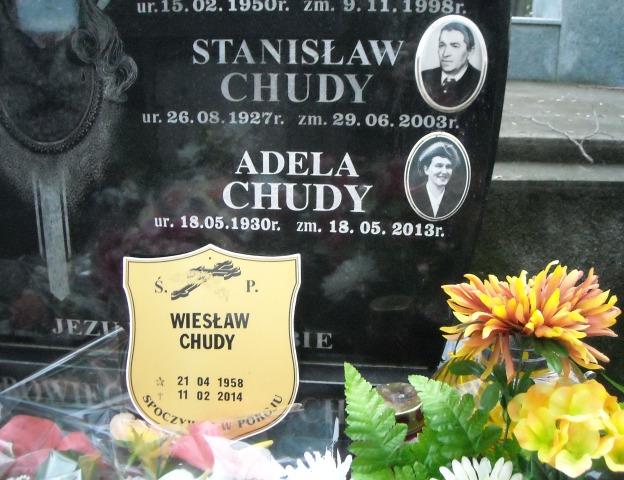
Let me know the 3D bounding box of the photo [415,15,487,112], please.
[{"bbox_3d":[0.176,-0.222,0.819,0.091,0.120,0.010,2,13,5],"label":"photo"}]

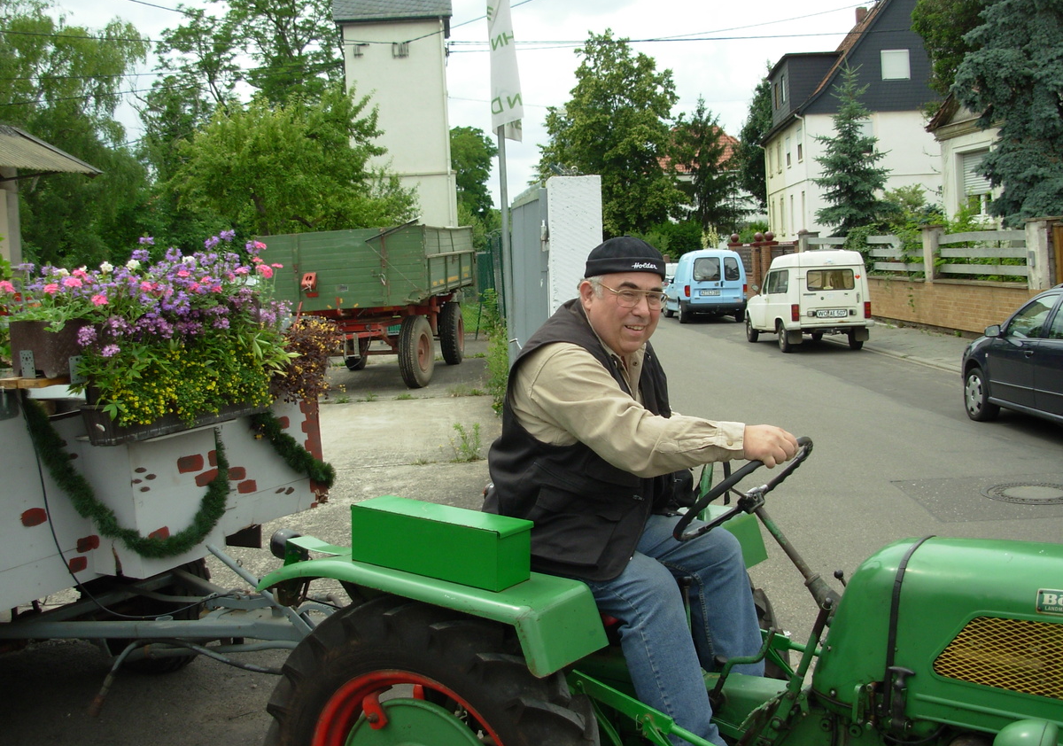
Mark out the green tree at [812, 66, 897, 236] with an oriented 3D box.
[{"bbox_3d":[10.058,-5.845,36.354,2.514,7.236,2.514,-2,6,0],"label":"green tree"}]

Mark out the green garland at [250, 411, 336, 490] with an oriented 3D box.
[{"bbox_3d":[-0.981,0.319,4.827,0.120,0.432,0.534,1,6,29],"label":"green garland"}]

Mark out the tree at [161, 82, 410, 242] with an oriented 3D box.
[{"bbox_3d":[-4.786,-3.199,23.760,4.888,5.317,4.600,-2,6,0],"label":"tree"}]

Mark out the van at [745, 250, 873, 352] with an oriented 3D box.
[{"bbox_3d":[5.014,-1.398,21.532,1.490,1.720,3.750,-2,6,0],"label":"van"}]

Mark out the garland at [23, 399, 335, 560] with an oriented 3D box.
[{"bbox_3d":[-1.150,0.275,4.350,0.310,0.626,1.516,1,6,29],"label":"garland"}]

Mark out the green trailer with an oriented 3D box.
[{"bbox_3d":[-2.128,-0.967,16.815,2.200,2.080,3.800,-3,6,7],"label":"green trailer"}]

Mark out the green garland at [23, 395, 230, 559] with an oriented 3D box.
[{"bbox_3d":[-1.348,0.313,3.999,0.310,0.617,0.706,1,6,29],"label":"green garland"}]

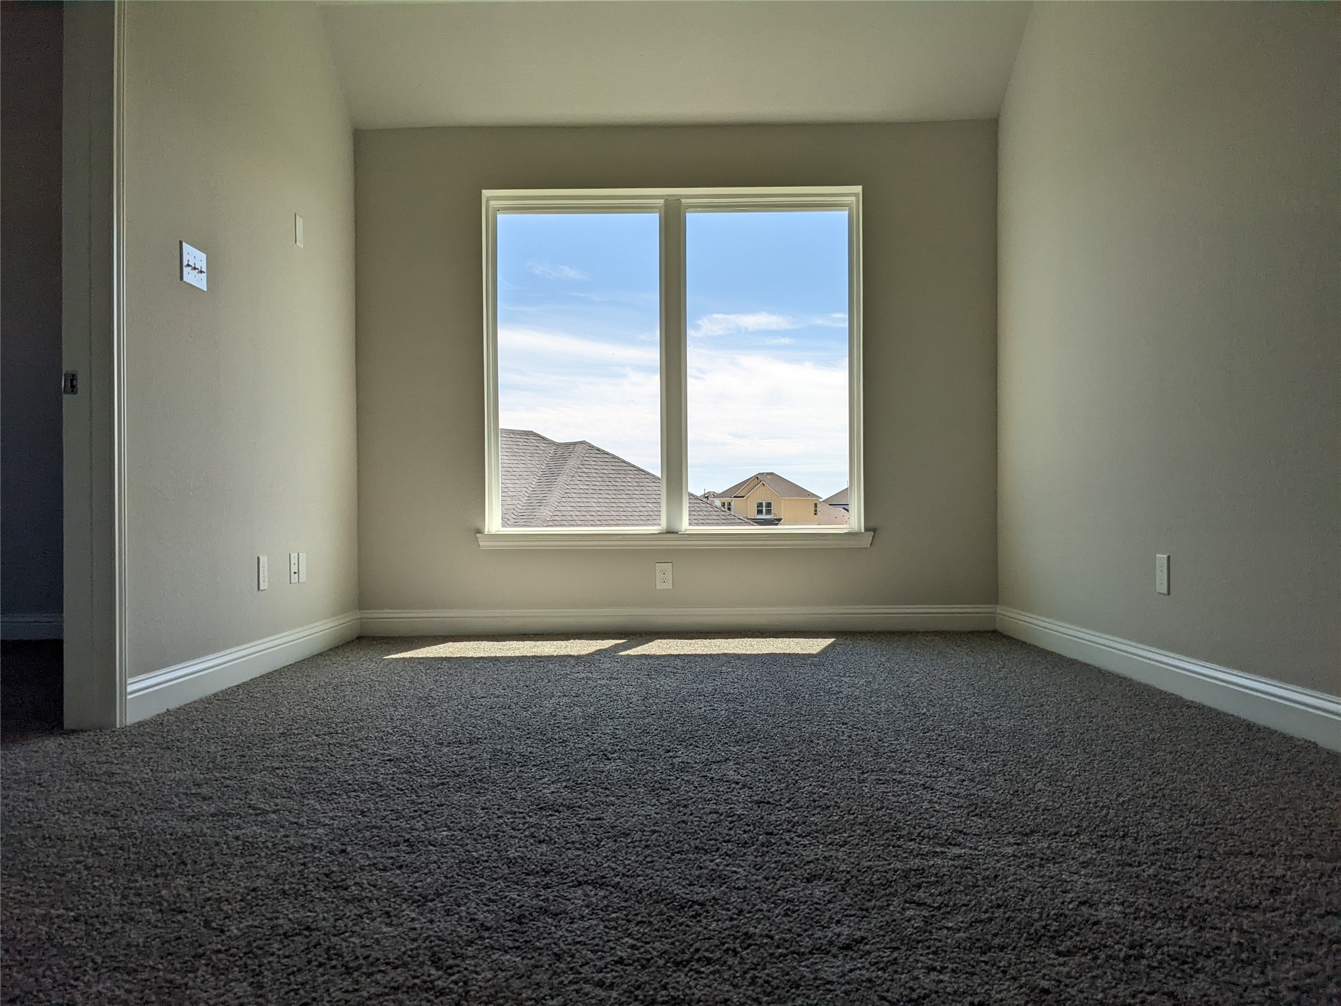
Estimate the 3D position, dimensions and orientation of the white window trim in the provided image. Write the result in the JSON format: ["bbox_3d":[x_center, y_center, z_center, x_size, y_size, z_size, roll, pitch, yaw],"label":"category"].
[{"bbox_3d":[0.017,-0.642,5.001,1.870,1.720,0.100,0,-1,0],"label":"white window trim"}]

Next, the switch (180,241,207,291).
[{"bbox_3d":[-1.498,-0.746,3.314,0.016,0.119,0.164,0,-1,0],"label":"switch"}]

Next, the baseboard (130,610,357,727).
[{"bbox_3d":[-1.482,0.559,3.927,0.018,0.121,2.098,0,-1,0],"label":"baseboard"}]

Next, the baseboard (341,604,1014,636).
[{"bbox_3d":[0.040,0.557,4.960,3.053,0.121,0.018,0,-1,0],"label":"baseboard"}]

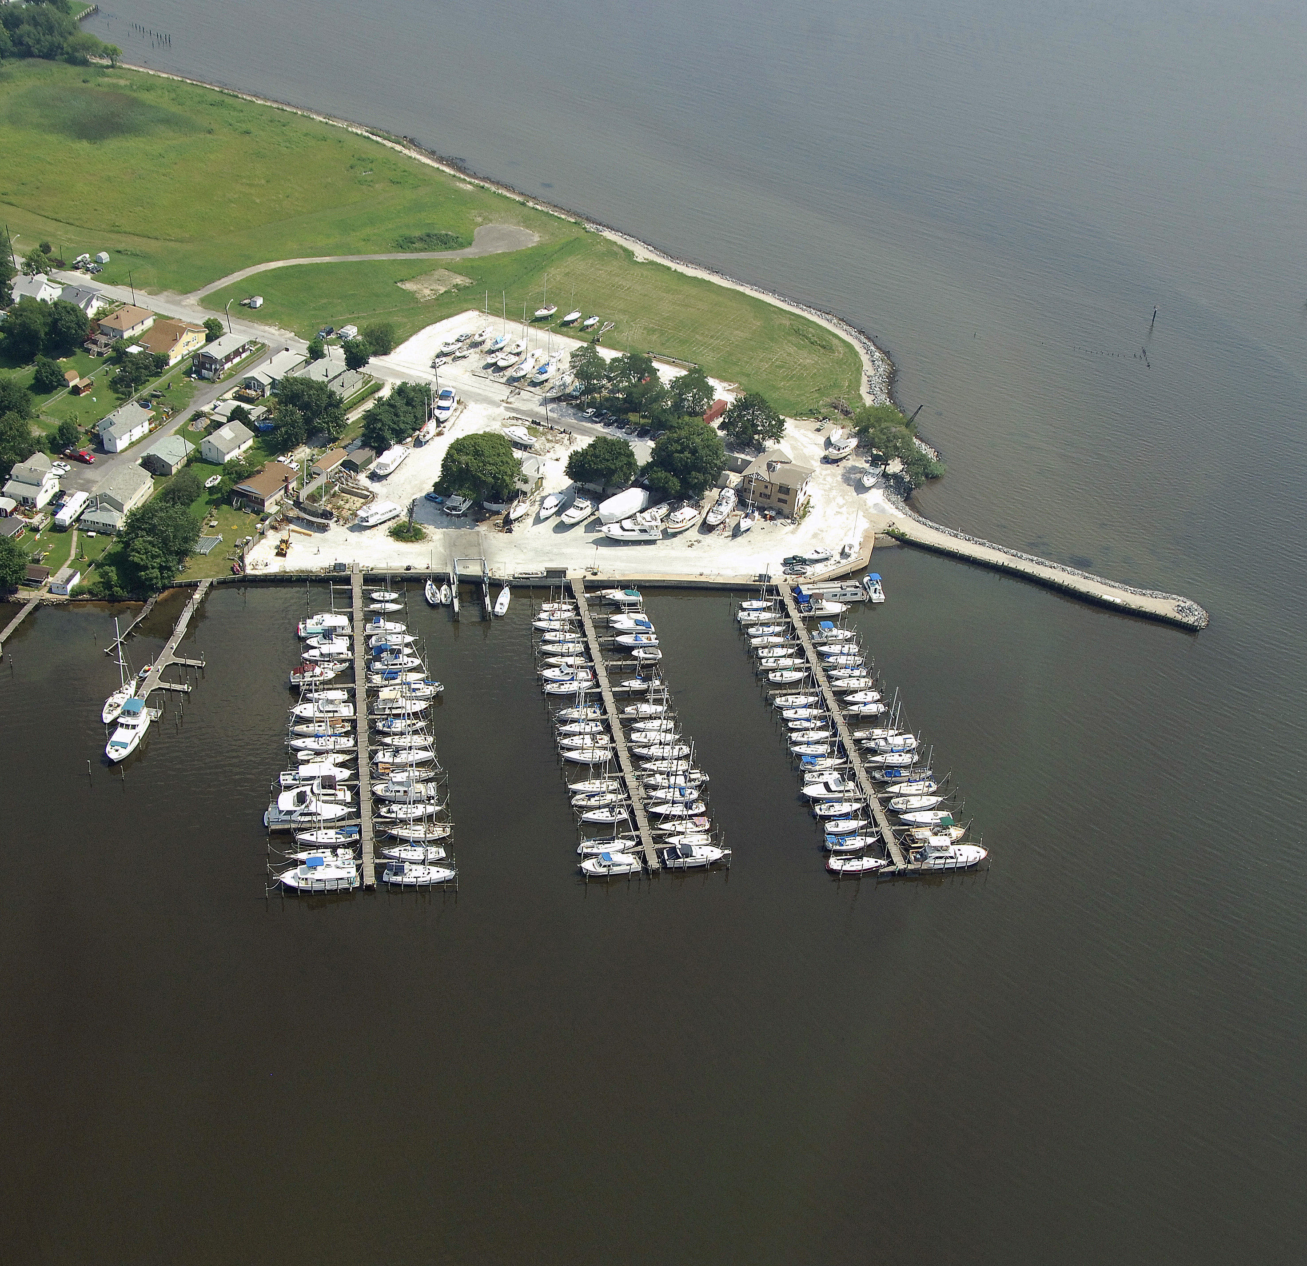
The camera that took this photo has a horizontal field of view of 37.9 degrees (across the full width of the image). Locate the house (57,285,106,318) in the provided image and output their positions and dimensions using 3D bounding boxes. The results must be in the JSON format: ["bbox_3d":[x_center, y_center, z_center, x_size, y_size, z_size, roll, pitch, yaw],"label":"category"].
[{"bbox_3d":[-143.682,-84.649,480.023,8.940,5.600,8.500,19,37,19],"label":"house"}]

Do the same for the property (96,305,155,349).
[{"bbox_3d":[-128.760,-76.500,465.200,7.640,4.200,11.340,19,37,20],"label":"property"}]

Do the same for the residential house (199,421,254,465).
[{"bbox_3d":[-95.675,-43.100,426.194,6.680,5.630,10.350,19,37,19],"label":"residential house"}]

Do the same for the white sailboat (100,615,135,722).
[{"bbox_3d":[-95.890,6.280,340.400,4.000,17.600,13.710,9,34,6],"label":"white sailboat"}]

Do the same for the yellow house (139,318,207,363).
[{"bbox_3d":[-115.989,-71.142,458.773,8.600,6.900,16.000,15,34,15],"label":"yellow house"}]

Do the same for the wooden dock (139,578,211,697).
[{"bbox_3d":[-87.366,2.058,360.696,9.208,1.400,44.677,7,33,3],"label":"wooden dock"}]

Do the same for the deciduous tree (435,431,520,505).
[{"bbox_3d":[-38.876,-37.966,418.728,18.300,14.000,18.300,3,35,-2],"label":"deciduous tree"}]

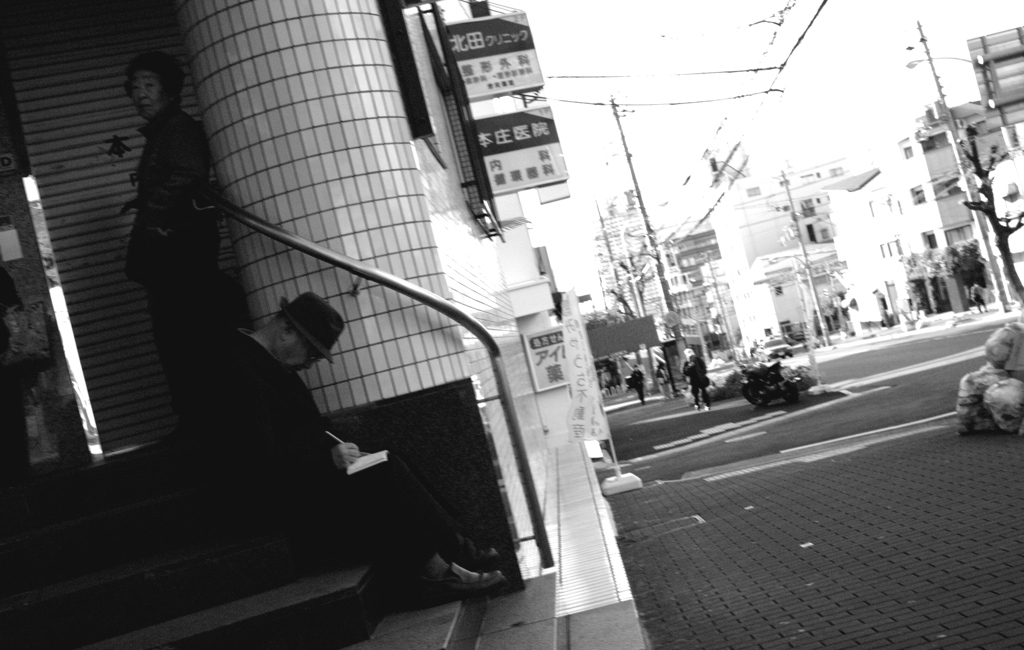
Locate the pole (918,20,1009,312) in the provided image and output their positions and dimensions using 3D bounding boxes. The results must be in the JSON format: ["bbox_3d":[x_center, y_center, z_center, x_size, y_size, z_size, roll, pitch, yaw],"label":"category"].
[{"bbox_3d":[20.914,-7.342,54.000,0.500,13.900,0.500,-14,-4,1],"label":"pole"}]

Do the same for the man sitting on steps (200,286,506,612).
[{"bbox_3d":[-0.576,0.438,3.850,0.880,1.100,0.520,-14,-4,6],"label":"man sitting on steps"}]

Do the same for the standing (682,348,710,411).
[{"bbox_3d":[5.037,1.496,32.000,0.550,1.670,0.450,-17,-5,38],"label":"standing"}]

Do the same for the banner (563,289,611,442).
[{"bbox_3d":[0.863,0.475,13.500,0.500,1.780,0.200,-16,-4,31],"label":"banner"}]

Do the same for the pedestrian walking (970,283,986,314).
[{"bbox_3d":[23.809,-1.353,59.500,0.500,1.620,0.400,-16,-4,25],"label":"pedestrian walking"}]

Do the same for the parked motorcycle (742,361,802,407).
[{"bbox_3d":[5.699,1.301,25.700,0.750,1.080,2.000,-12,-4,-34],"label":"parked motorcycle"}]

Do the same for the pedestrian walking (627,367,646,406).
[{"bbox_3d":[5.167,2.512,48.000,0.550,1.650,0.450,-15,-4,19],"label":"pedestrian walking"}]

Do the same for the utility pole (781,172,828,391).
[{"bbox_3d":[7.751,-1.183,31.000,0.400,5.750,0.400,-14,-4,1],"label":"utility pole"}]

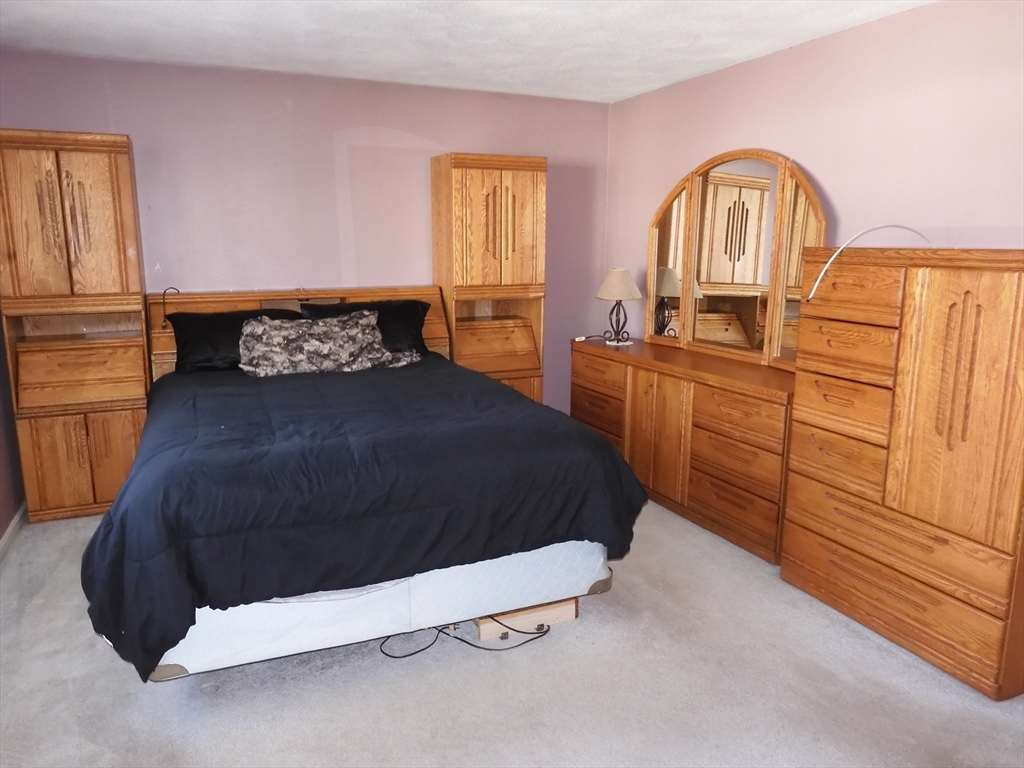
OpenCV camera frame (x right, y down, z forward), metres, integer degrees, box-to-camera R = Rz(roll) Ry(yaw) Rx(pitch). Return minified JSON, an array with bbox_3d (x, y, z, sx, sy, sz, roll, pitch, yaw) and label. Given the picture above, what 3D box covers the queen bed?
[{"bbox_3d":[-0.808,0.192,3.407,1.800,1.140,2.620,-5,12,-22],"label":"queen bed"}]

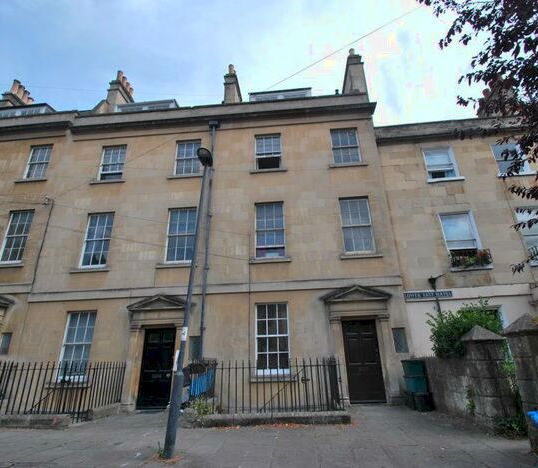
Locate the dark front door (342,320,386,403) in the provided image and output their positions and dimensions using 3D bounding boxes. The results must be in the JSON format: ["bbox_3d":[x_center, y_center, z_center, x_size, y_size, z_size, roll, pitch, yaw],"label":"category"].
[{"bbox_3d":[2.794,3.738,8.652,0.999,2.285,0.070,-3,-17,3],"label":"dark front door"}]

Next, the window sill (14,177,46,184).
[{"bbox_3d":[-8.957,-1.972,11.103,1.286,0.095,0.200,-3,-17,3],"label":"window sill"}]

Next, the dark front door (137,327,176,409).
[{"bbox_3d":[-3.219,3.821,8.405,0.930,2.130,0.090,-3,-20,3],"label":"dark front door"}]

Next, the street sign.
[{"bbox_3d":[4.842,1.861,8.866,1.367,0.182,0.030,-5,-17,7],"label":"street sign"}]

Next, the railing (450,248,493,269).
[{"bbox_3d":[6.106,0.773,8.913,1.112,0.514,0.250,-5,-17,7],"label":"railing"}]

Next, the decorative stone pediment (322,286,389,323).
[{"bbox_3d":[2.628,2.084,8.891,2.085,0.983,0.340,-3,-17,3],"label":"decorative stone pediment"}]

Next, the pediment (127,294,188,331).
[{"bbox_3d":[-3.164,2.281,8.622,1.920,0.930,0.360,-3,-20,3],"label":"pediment"}]

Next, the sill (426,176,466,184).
[{"bbox_3d":[5.921,-1.784,9.825,1.159,0.100,0.200,-5,-17,7],"label":"sill"}]

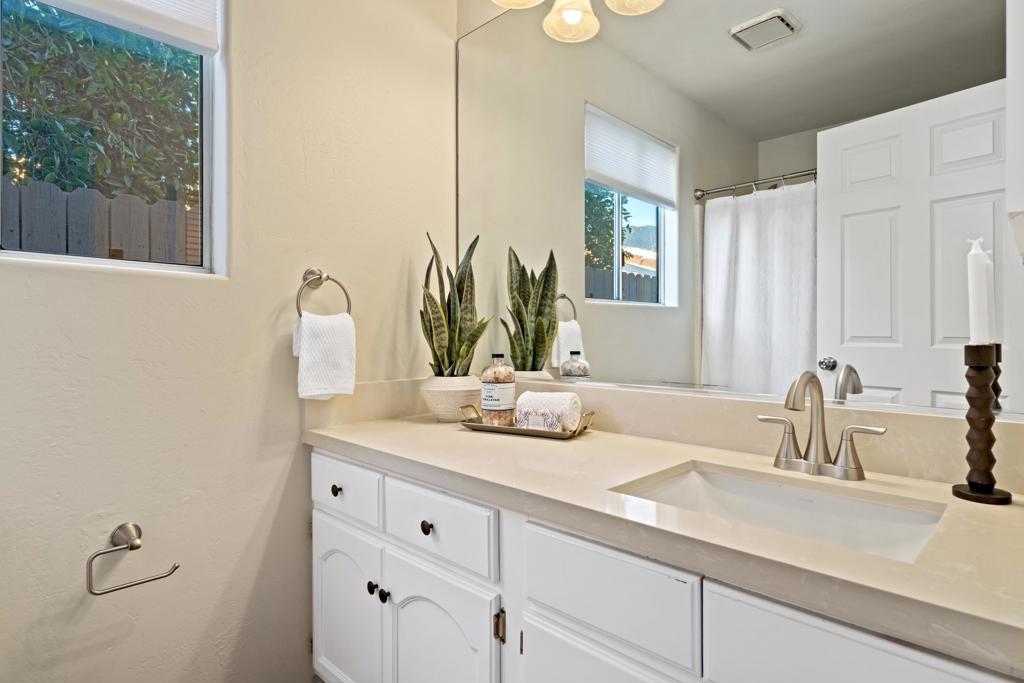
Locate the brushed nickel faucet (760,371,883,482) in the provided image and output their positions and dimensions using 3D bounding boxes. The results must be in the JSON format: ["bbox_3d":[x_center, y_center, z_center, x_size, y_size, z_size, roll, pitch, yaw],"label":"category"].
[{"bbox_3d":[0.537,0.152,0.983,0.219,0.195,0.175,1,1,45],"label":"brushed nickel faucet"}]

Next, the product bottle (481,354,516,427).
[{"bbox_3d":[-0.038,0.137,1.514,0.095,0.208,0.095,0,1,0],"label":"product bottle"}]

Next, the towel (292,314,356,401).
[{"bbox_3d":[-0.523,0.041,1.502,0.072,0.240,0.169,1,1,45],"label":"towel"}]

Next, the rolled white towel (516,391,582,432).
[{"bbox_3d":[0.098,0.189,1.420,0.128,0.105,0.105,0,1,31],"label":"rolled white towel"}]

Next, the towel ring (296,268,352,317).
[{"bbox_3d":[-0.532,-0.116,1.507,0.083,0.181,0.158,1,1,45],"label":"towel ring"}]

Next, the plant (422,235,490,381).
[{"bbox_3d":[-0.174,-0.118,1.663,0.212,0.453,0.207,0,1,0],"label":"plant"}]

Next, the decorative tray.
[{"bbox_3d":[0.036,0.217,1.457,0.372,0.056,0.131,0,1,31],"label":"decorative tray"}]

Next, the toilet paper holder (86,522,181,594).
[{"bbox_3d":[-0.842,0.471,1.200,0.083,0.121,0.169,1,1,45],"label":"toilet paper holder"}]

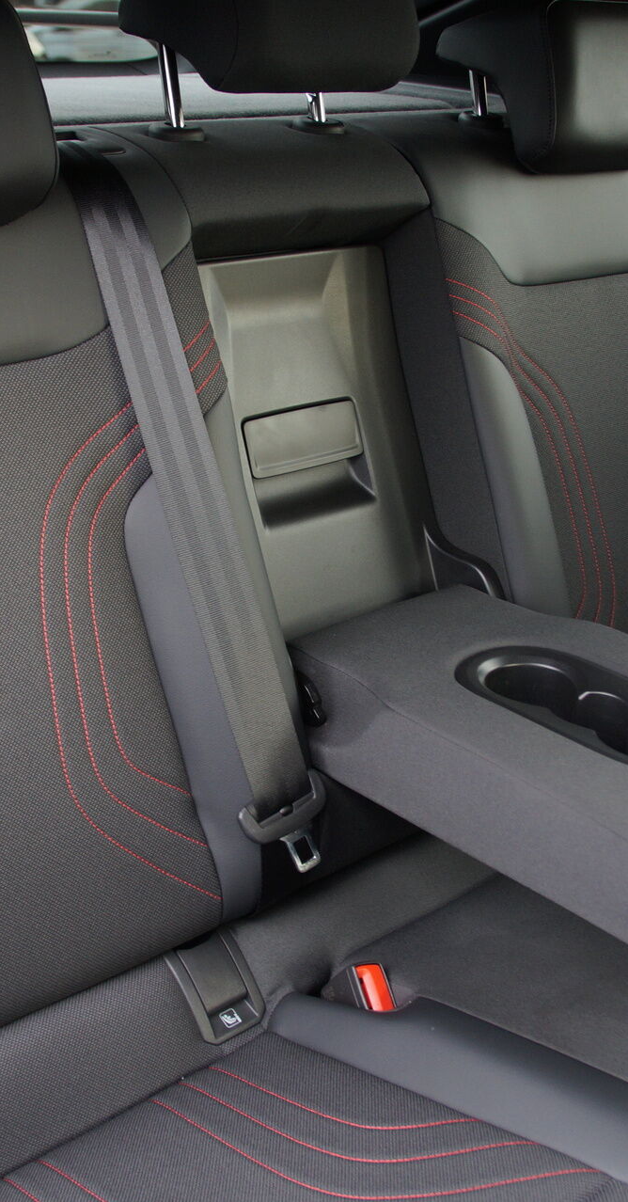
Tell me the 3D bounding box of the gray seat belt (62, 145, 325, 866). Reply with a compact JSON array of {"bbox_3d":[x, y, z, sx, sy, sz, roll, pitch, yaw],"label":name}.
[{"bbox_3d":[-0.087,-0.059,0.997,0.070,0.530,0.055,-19,10,-22],"label":"gray seat belt"}]

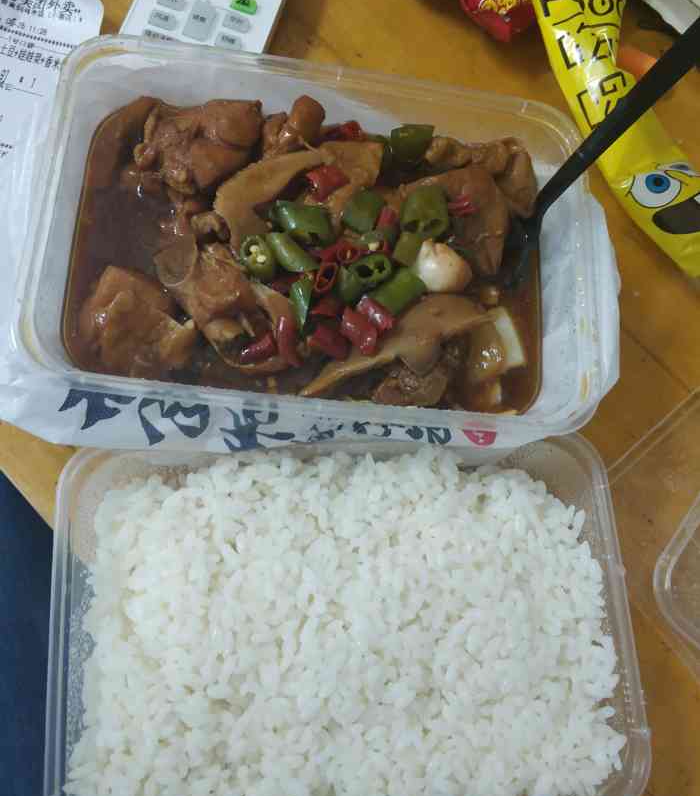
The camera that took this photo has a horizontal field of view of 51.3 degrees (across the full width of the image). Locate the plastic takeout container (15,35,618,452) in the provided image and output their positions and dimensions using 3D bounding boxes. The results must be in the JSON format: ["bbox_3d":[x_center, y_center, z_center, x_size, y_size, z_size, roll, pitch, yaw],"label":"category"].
[{"bbox_3d":[-0.010,-0.043,0.252,0.174,0.060,0.119,6,73,-9],"label":"plastic takeout container"}]

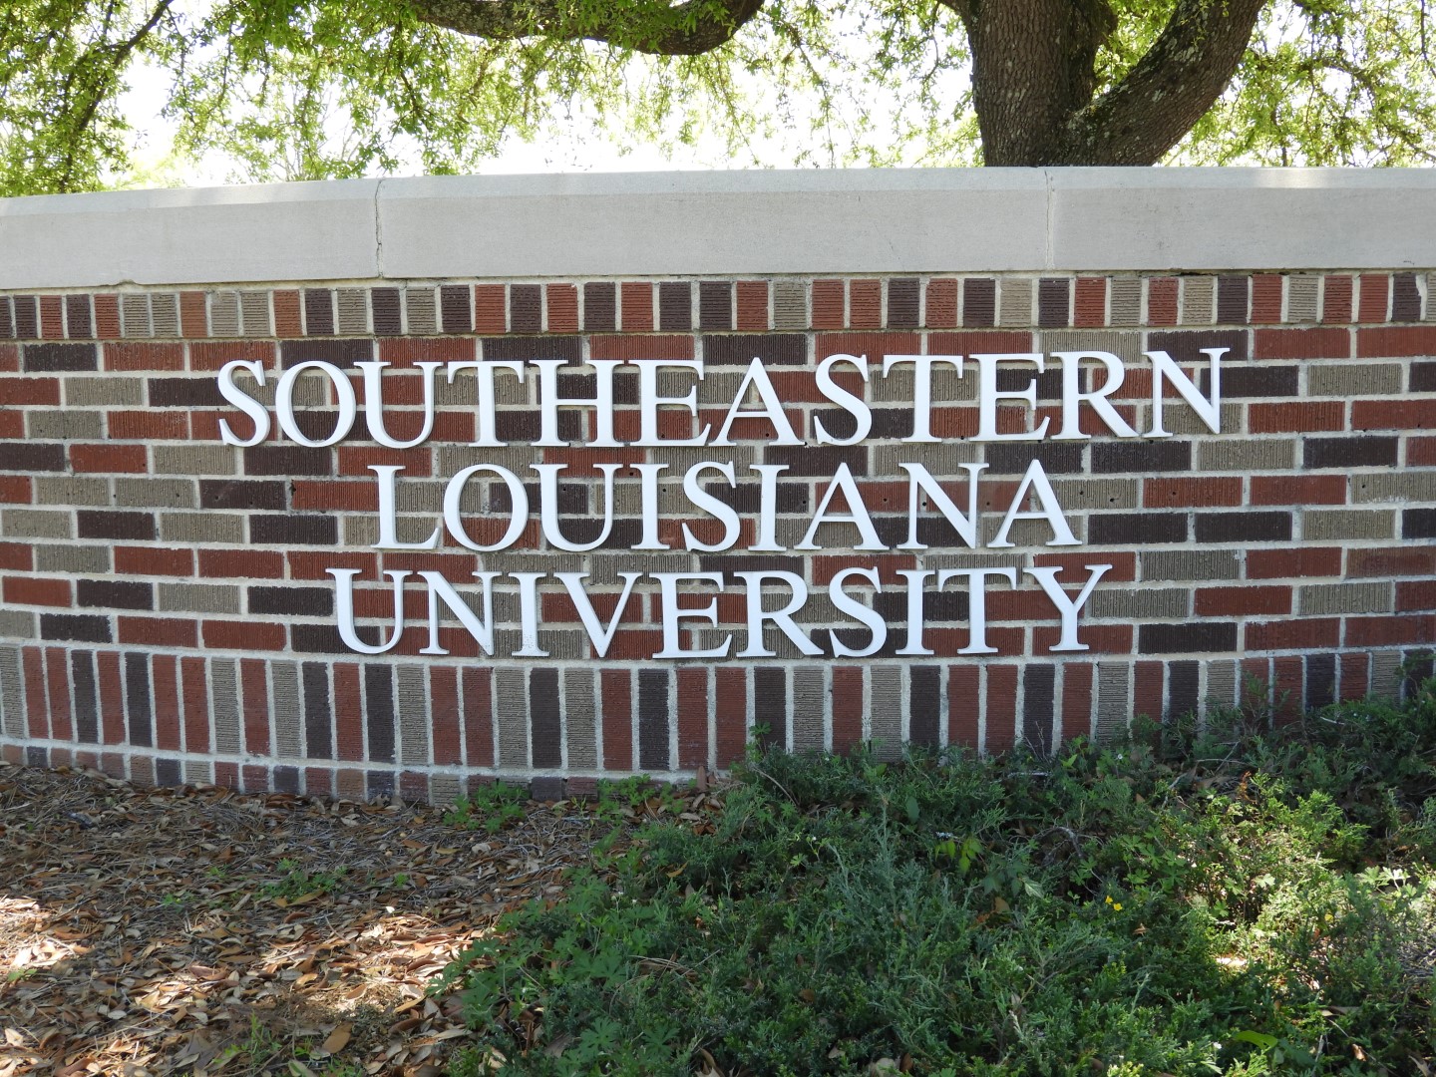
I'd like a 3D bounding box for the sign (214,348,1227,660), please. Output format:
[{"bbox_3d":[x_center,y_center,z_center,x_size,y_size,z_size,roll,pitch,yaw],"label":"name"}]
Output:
[{"bbox_3d":[-0.017,-0.058,3.076,1.903,0.559,0.110,0,7,5],"label":"sign"}]

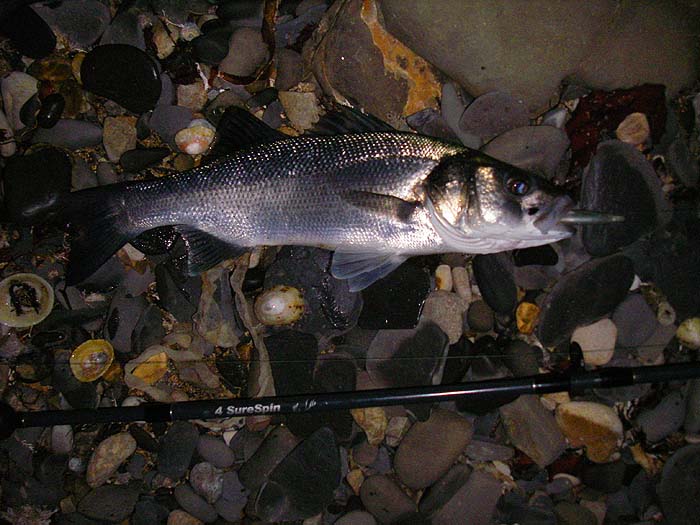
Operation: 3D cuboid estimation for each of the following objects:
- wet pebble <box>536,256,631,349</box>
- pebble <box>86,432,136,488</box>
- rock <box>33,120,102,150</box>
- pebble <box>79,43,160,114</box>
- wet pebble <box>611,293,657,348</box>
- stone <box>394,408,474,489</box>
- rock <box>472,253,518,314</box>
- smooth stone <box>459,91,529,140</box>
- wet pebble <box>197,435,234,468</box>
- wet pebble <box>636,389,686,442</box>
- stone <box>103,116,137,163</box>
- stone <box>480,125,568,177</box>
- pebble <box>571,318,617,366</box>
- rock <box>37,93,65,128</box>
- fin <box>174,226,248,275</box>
[{"bbox_3d":[0.214,0.029,0.705,0.121,0.019,0.048,-38,82,-6],"label":"wet pebble"},{"bbox_3d":[-0.213,0.173,0.679,0.029,0.017,0.056,42,83,7],"label":"pebble"},{"bbox_3d":[-0.268,-0.122,0.732,0.070,0.018,0.031,2,80,0],"label":"rock"},{"bbox_3d":[-0.217,-0.181,0.742,0.089,0.025,0.061,25,81,4],"label":"pebble"},{"bbox_3d":[0.259,0.054,0.701,0.052,0.019,0.040,-43,83,-7],"label":"wet pebble"},{"bbox_3d":[0.071,0.160,0.682,0.046,0.019,0.081,44,83,7],"label":"stone"},{"bbox_3d":[0.136,0.016,0.698,0.032,0.016,0.069,-18,81,-3],"label":"rock"},{"bbox_3d":[0.139,-0.141,0.743,0.069,0.024,0.052,-8,75,-2],"label":"smooth stone"},{"bbox_3d":[-0.115,0.162,0.658,0.037,0.018,0.025,31,77,8],"label":"wet pebble"},{"bbox_3d":[0.271,0.133,0.666,0.031,0.020,0.054,43,79,11],"label":"wet pebble"},{"bbox_3d":[-0.221,-0.118,0.736,0.031,0.021,0.045,0,74,0],"label":"stone"},{"bbox_3d":[0.168,-0.103,0.730,0.084,0.027,0.056,-6,74,-2],"label":"stone"},{"bbox_3d":[0.221,0.074,0.689,0.041,0.021,0.038,-18,81,-3],"label":"pebble"},{"bbox_3d":[-0.287,-0.145,0.736,0.022,0.014,0.036,23,81,4],"label":"rock"},{"bbox_3d":[-0.125,-0.010,0.684,0.067,0.010,0.038,16,75,4],"label":"fin"}]

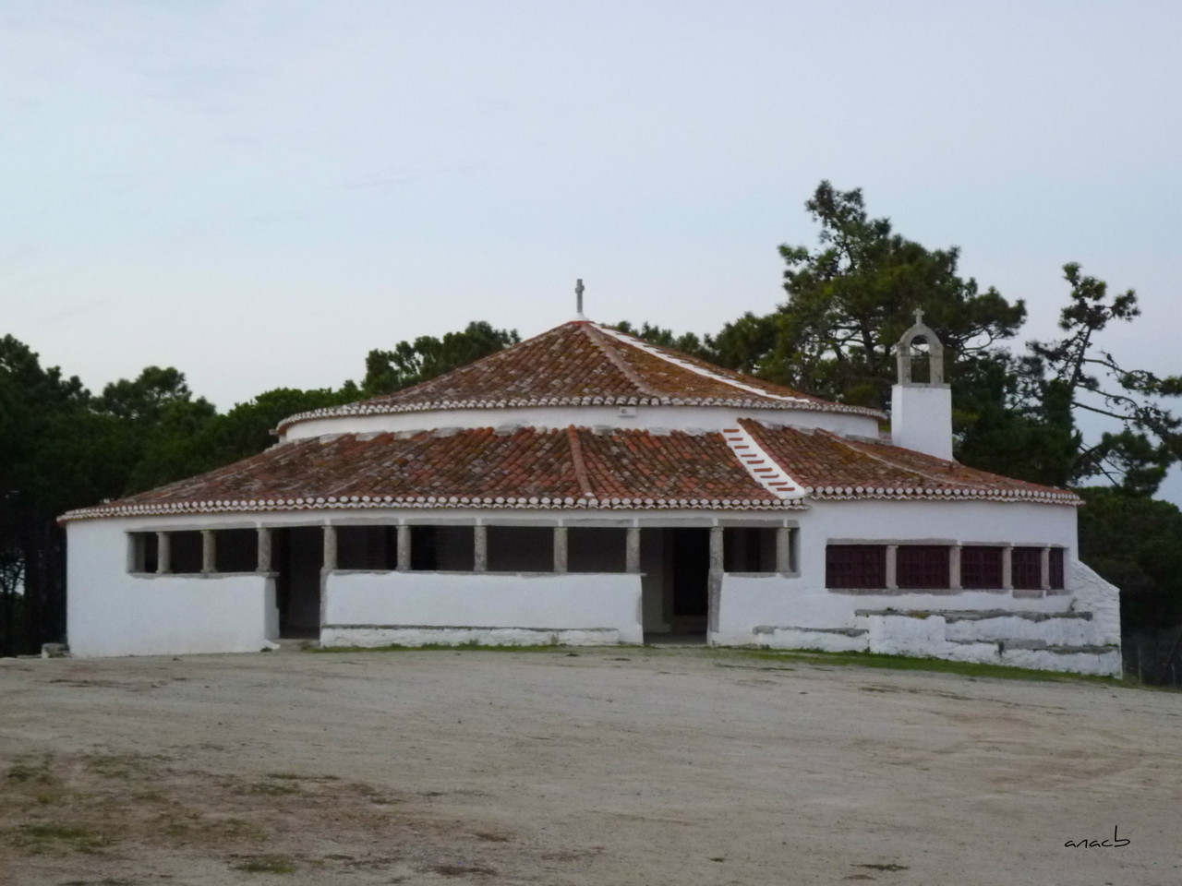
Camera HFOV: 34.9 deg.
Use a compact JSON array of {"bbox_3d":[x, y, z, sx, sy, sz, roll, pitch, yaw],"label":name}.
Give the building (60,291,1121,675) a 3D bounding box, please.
[{"bbox_3d":[-0.200,0.600,45.000,23.800,8.600,23.400,0,-3,0],"label":"building"}]

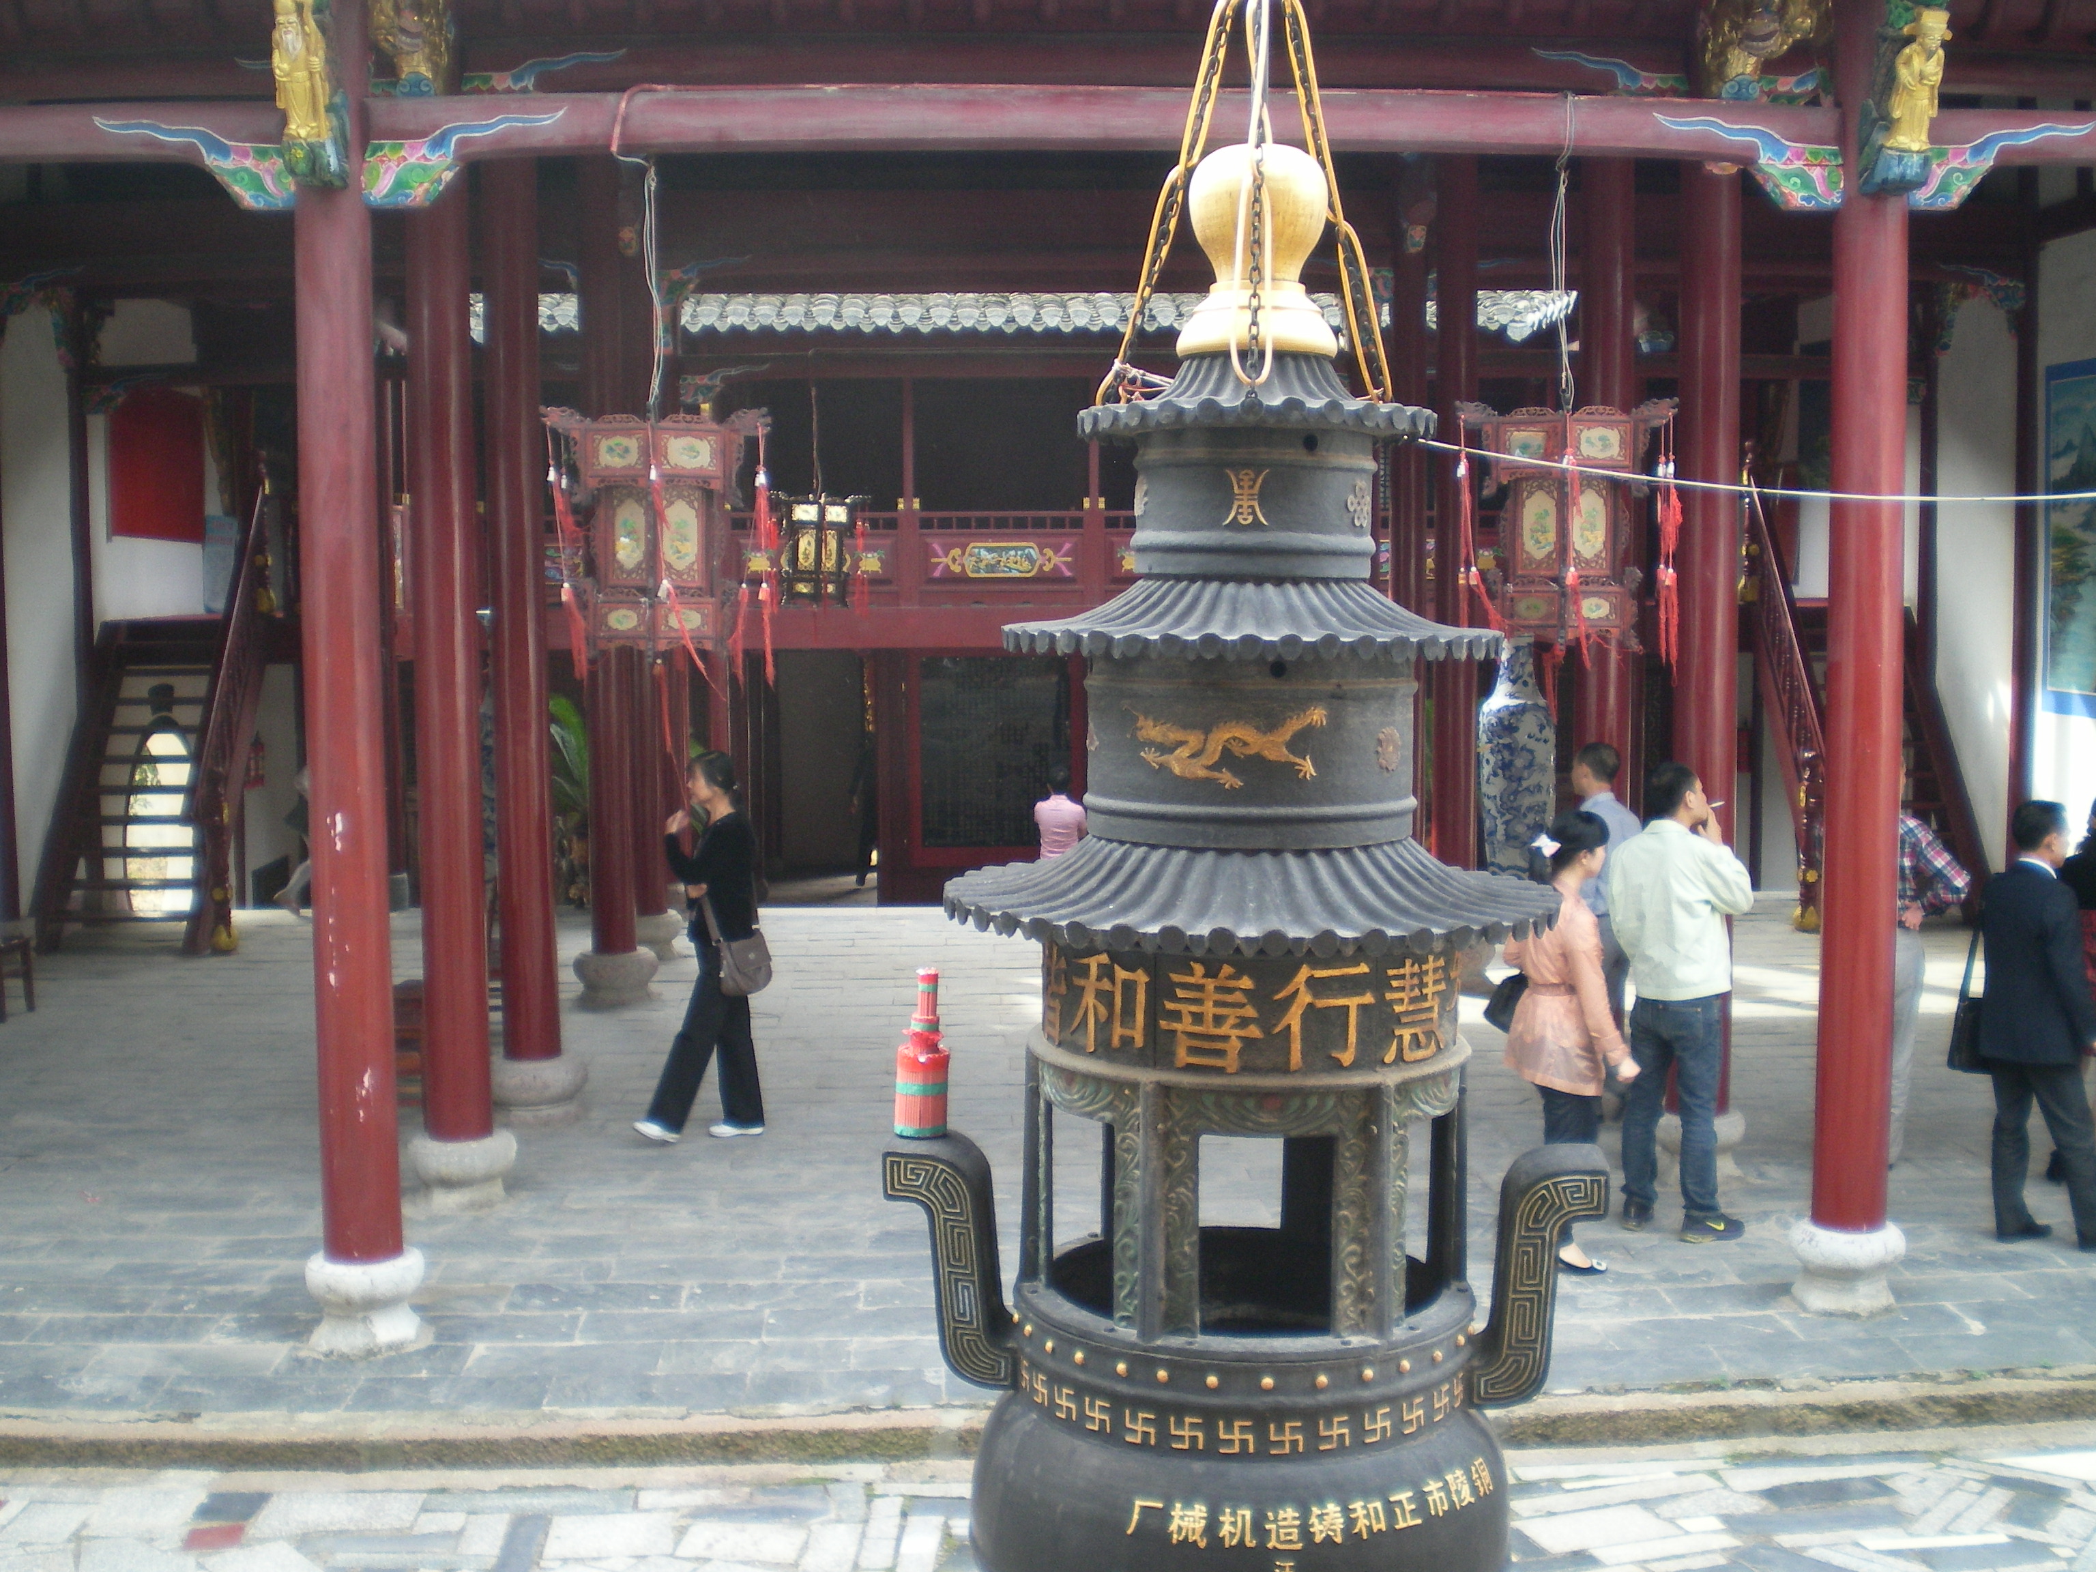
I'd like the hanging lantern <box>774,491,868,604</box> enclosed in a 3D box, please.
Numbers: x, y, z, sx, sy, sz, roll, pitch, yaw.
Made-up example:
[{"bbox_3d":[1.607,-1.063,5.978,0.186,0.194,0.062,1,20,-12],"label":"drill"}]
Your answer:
[{"bbox_3d":[-1.647,-1.722,16.652,0.690,0.830,0.700,-1,5,-3],"label":"hanging lantern"}]

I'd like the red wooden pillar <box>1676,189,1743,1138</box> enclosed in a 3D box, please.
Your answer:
[{"bbox_3d":[2.539,-0.641,8.872,0.250,3.906,0.250,-1,5,-3],"label":"red wooden pillar"}]

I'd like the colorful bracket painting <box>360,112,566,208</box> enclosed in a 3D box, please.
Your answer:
[{"bbox_3d":[-1.763,-1.891,6.928,0.614,0.294,0.120,-1,5,-3],"label":"colorful bracket painting"}]

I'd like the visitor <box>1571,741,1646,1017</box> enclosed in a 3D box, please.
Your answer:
[{"bbox_3d":[2.400,0.644,9.873,0.320,1.680,0.460,3,6,31],"label":"visitor"}]

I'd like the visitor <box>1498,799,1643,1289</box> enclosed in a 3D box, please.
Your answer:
[{"bbox_3d":[1.787,0.871,7.882,0.360,1.580,0.460,-3,6,-30],"label":"visitor"}]

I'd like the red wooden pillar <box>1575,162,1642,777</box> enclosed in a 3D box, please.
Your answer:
[{"bbox_3d":[2.472,-0.911,10.306,0.250,4.133,0.250,-1,5,-3],"label":"red wooden pillar"}]

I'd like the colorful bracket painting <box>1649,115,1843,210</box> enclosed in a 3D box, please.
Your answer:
[{"bbox_3d":[2.135,-1.896,7.008,0.580,0.290,0.130,-1,5,-3],"label":"colorful bracket painting"}]

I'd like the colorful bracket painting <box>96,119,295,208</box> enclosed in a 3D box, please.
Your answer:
[{"bbox_3d":[-2.506,-1.825,6.752,0.600,0.285,0.130,-1,5,-3],"label":"colorful bracket painting"}]

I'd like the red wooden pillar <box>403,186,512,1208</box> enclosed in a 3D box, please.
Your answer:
[{"bbox_3d":[-2.288,-0.641,8.735,0.420,4.500,0.420,-1,5,-3],"label":"red wooden pillar"}]

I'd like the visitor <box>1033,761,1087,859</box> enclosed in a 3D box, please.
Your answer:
[{"bbox_3d":[0.090,0.610,16.940,0.440,1.580,0.300,-1,5,-3],"label":"visitor"}]

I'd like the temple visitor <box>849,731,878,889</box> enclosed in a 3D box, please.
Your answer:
[{"bbox_3d":[-1.734,0.175,22.559,0.520,1.640,0.480,-1,5,-3],"label":"temple visitor"}]

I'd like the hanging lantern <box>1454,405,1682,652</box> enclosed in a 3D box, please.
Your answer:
[{"bbox_3d":[1.610,-0.815,7.135,0.670,0.760,0.700,-1,5,-3],"label":"hanging lantern"}]

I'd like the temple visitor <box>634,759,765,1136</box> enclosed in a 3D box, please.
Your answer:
[{"bbox_3d":[-1.484,0.674,9.856,0.540,1.655,0.430,-1,5,-3],"label":"temple visitor"}]

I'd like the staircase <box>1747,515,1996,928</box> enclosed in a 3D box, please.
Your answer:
[{"bbox_3d":[5.476,-0.615,15.698,1.324,3.016,1.642,-1,5,-3],"label":"staircase"}]

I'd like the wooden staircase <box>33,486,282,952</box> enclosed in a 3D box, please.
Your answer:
[{"bbox_3d":[-5.959,-0.511,15.376,1.354,3.056,1.692,-1,5,-3],"label":"wooden staircase"}]

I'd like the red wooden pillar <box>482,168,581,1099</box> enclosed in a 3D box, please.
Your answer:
[{"bbox_3d":[-2.339,-0.865,10.171,0.430,4.700,0.430,-1,5,-3],"label":"red wooden pillar"}]

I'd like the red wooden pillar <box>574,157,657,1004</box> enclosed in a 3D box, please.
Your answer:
[{"bbox_3d":[-2.471,-1.227,12.876,0.440,4.894,0.440,-1,5,-3],"label":"red wooden pillar"}]

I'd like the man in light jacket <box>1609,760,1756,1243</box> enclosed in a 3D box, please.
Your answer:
[{"bbox_3d":[2.292,0.760,8.271,0.480,1.717,0.360,3,7,36],"label":"man in light jacket"}]

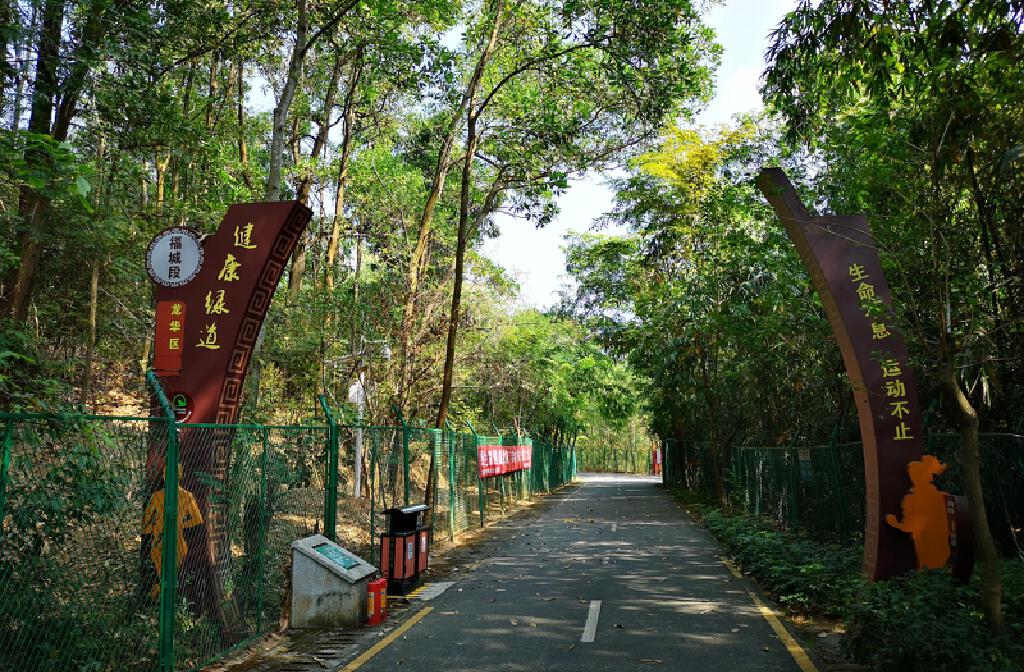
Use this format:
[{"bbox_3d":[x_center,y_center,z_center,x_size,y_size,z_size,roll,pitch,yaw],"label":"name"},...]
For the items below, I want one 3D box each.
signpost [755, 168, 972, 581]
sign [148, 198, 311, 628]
[{"bbox_3d":[4.192,0.448,9.666,2.074,5.003,0.470,-1,-8,5],"label":"signpost"},{"bbox_3d":[-3.008,0.709,8.409,1.682,4.248,0.460,-1,-8,6],"label":"sign"}]

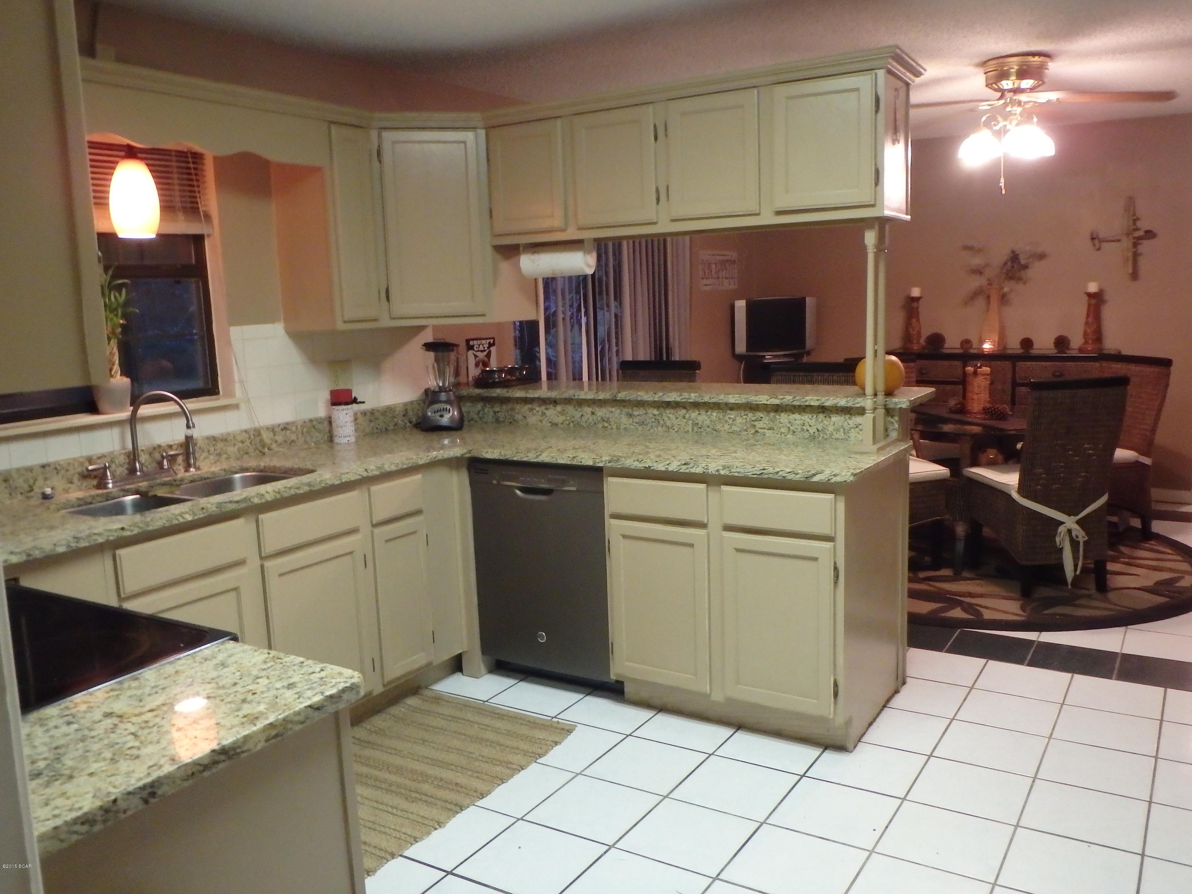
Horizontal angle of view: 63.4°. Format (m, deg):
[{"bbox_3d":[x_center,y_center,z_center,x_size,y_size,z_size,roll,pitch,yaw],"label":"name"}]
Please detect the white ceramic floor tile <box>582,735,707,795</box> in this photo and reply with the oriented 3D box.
[{"bbox_3d":[0.162,1.005,3.045,0.303,0.010,0.305,3,10,32],"label":"white ceramic floor tile"}]

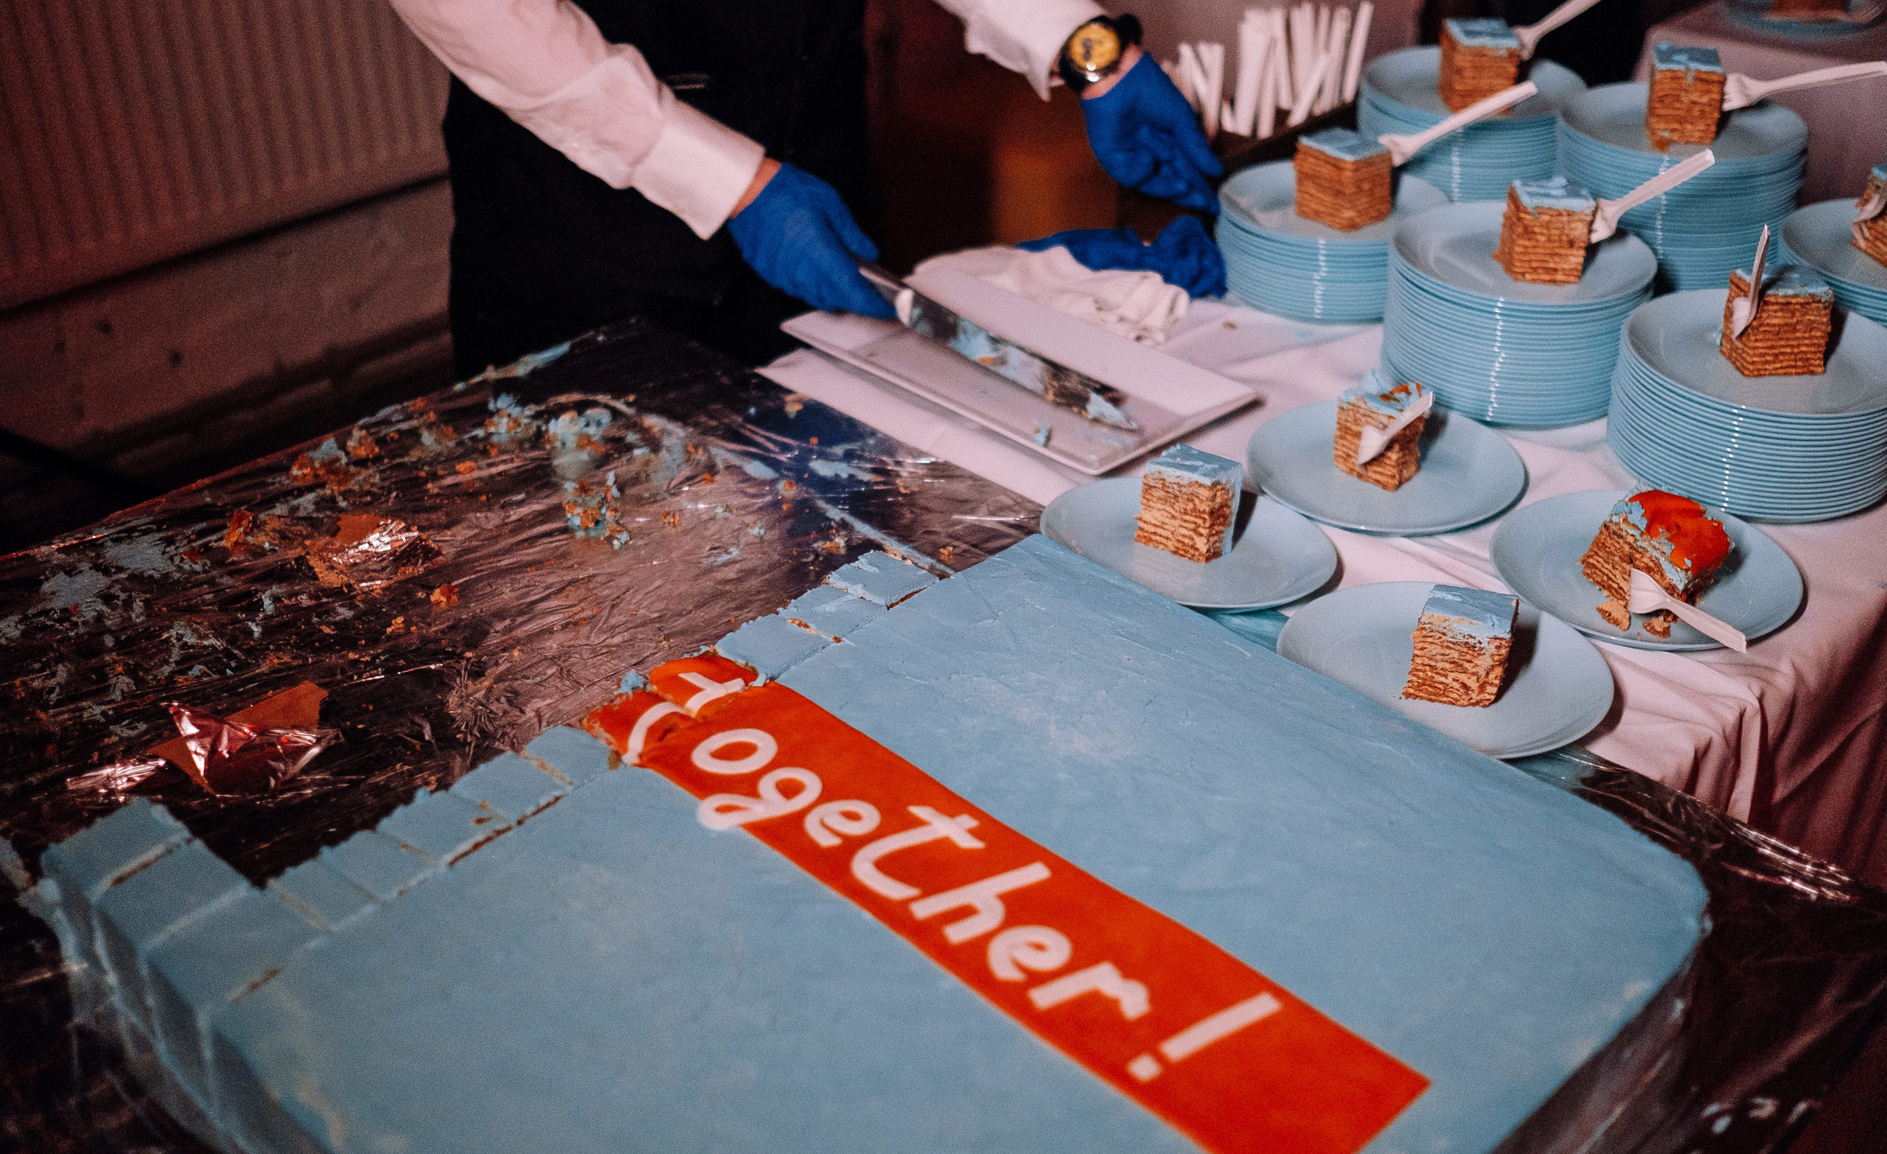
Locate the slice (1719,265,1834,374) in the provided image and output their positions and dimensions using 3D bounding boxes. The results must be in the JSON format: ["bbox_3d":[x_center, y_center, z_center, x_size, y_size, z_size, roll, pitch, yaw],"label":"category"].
[{"bbox_3d":[0.553,-0.169,1.217,0.049,0.058,0.049,-1,33,0],"label":"slice"}]

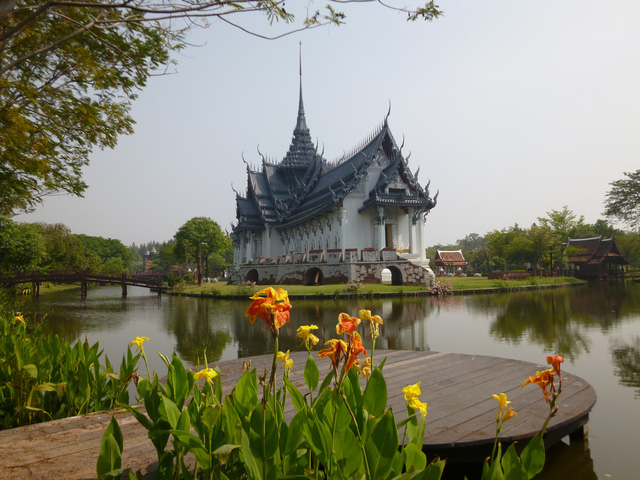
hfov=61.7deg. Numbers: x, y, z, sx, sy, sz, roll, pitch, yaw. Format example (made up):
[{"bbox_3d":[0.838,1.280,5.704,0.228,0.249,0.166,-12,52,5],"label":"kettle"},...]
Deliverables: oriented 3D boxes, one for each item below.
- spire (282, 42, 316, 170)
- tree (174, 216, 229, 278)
[{"bbox_3d":[-2.500,-16.691,66.065,4.400,15.900,4.400,0,-3,-27],"label":"spire"},{"bbox_3d":[-12.780,1.123,56.525,5.700,7.100,5.700,-1,-3,0],"label":"tree"}]

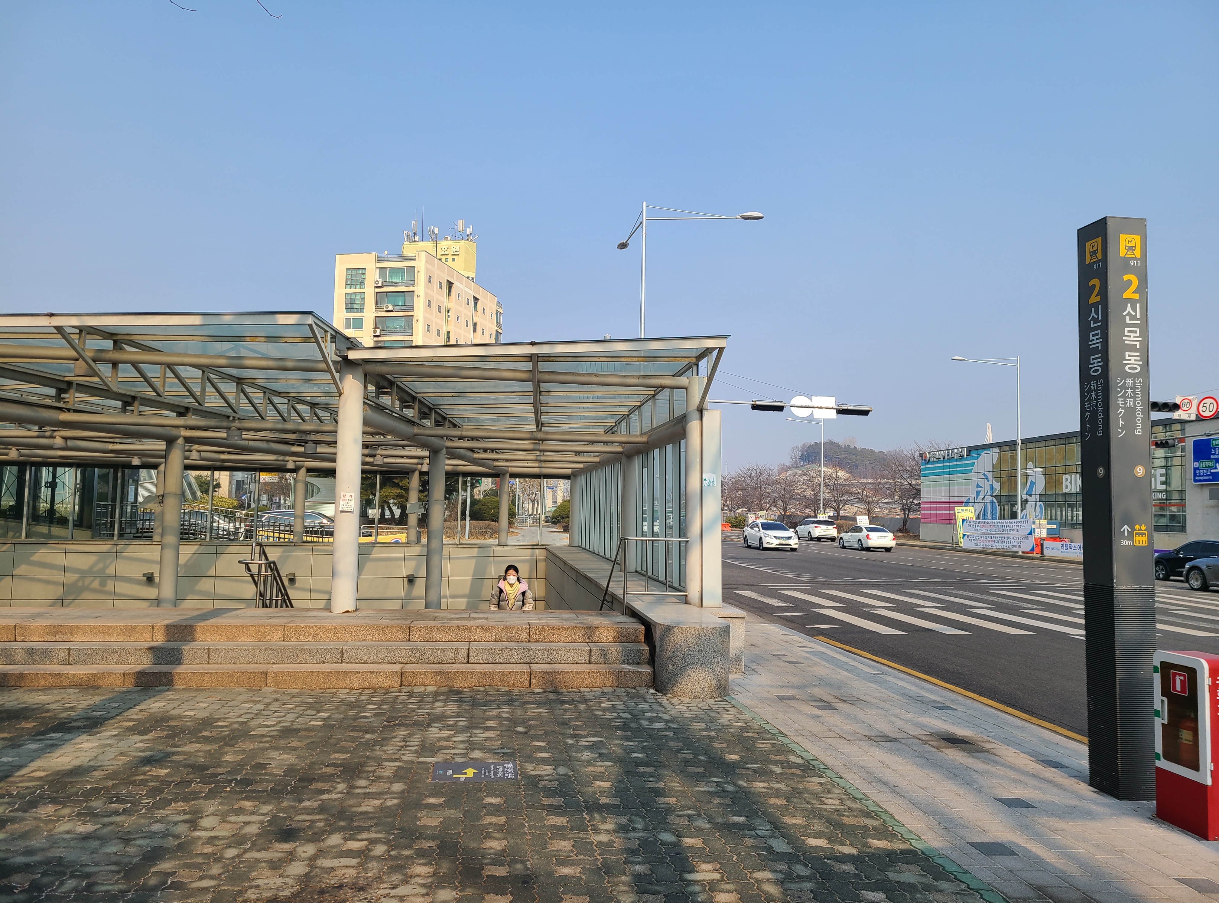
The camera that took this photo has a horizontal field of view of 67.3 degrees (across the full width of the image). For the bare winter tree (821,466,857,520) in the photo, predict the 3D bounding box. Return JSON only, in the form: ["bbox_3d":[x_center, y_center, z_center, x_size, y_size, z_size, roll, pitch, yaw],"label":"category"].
[{"bbox_3d":[23.843,4.915,94.914,4.300,6.977,4.300,2,-4,-8],"label":"bare winter tree"}]

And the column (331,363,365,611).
[{"bbox_3d":[-2.764,0.353,9.691,0.265,2.666,0.265,1,-4,-8],"label":"column"}]

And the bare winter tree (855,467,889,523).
[{"bbox_3d":[23.371,4.140,82.197,3.500,5.808,3.500,1,-4,-8],"label":"bare winter tree"}]

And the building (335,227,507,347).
[{"bbox_3d":[-23.452,-8.427,115.410,11.198,35.000,24.139,0,-4,15],"label":"building"}]

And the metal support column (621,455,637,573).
[{"bbox_3d":[0.339,1.061,15.765,0.260,2.012,0.260,2,-4,-8],"label":"metal support column"}]

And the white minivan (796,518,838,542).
[{"bbox_3d":[15.913,6.057,70.500,1.980,1.750,5.100,1,-4,-6],"label":"white minivan"}]

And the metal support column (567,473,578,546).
[{"bbox_3d":[-0.975,1.594,25.470,0.270,2.049,0.270,1,-4,-8],"label":"metal support column"}]

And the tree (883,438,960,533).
[{"bbox_3d":[28.044,3.181,83.009,7.000,8.550,6.600,2,-4,-8],"label":"tree"}]

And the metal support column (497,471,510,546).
[{"bbox_3d":[-2.961,1.566,25.671,0.265,2.092,0.265,1,-4,-8],"label":"metal support column"}]

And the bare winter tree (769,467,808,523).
[{"bbox_3d":[20.305,5.369,103.900,4.700,7.181,4.700,2,-4,-8],"label":"bare winter tree"}]

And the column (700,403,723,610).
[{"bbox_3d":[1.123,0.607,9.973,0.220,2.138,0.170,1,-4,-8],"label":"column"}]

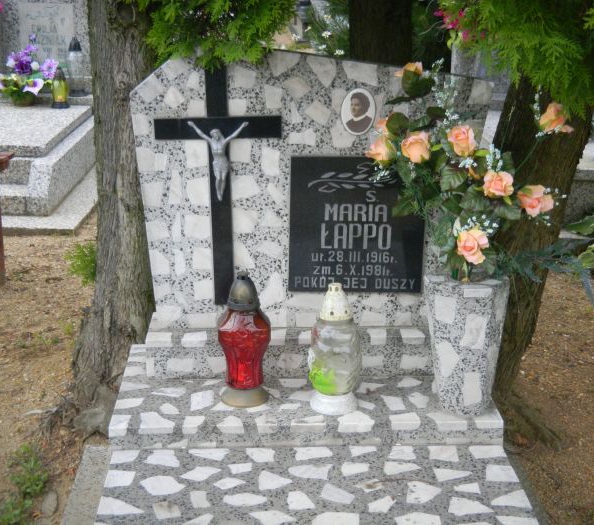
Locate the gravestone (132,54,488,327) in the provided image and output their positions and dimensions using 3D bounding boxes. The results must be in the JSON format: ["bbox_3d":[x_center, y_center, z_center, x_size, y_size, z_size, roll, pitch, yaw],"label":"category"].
[{"bbox_3d":[0.032,-0.171,2.564,0.803,0.657,0.075,0,18,-2],"label":"gravestone"}]

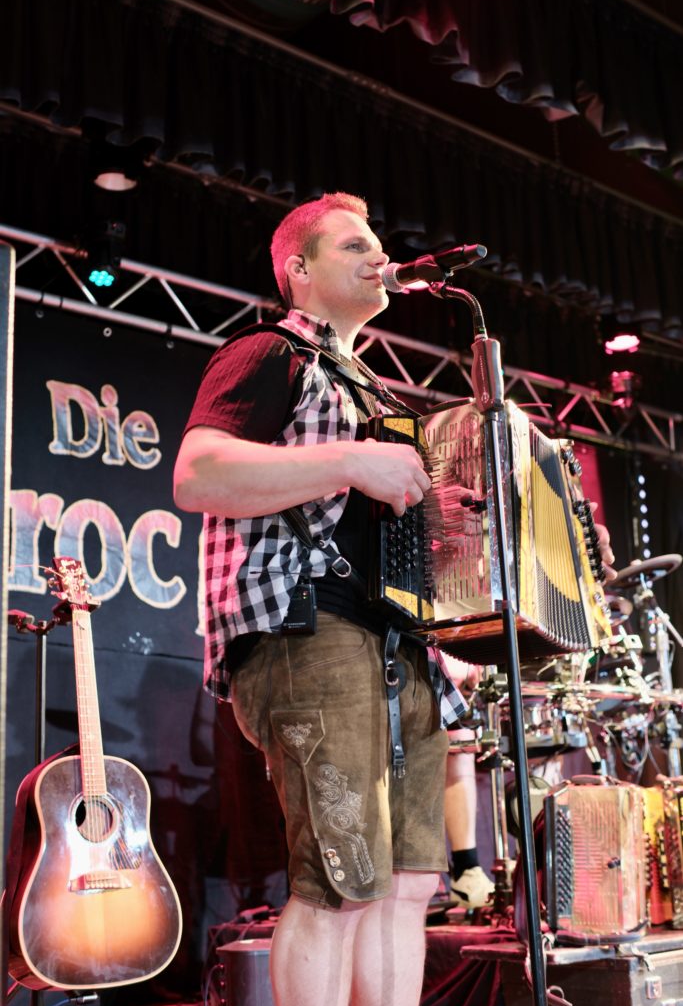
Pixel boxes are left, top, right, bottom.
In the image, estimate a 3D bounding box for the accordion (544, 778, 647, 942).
[{"bbox_3d":[0.647,0.905,3.250,0.255,0.380,0.240,-5,-11,20],"label":"accordion"}]

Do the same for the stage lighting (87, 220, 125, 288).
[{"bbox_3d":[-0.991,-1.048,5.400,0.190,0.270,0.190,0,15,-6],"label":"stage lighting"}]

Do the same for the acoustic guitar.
[{"bbox_3d":[-0.614,0.608,3.041,0.410,1.030,0.125,5,-19,-37],"label":"acoustic guitar"}]

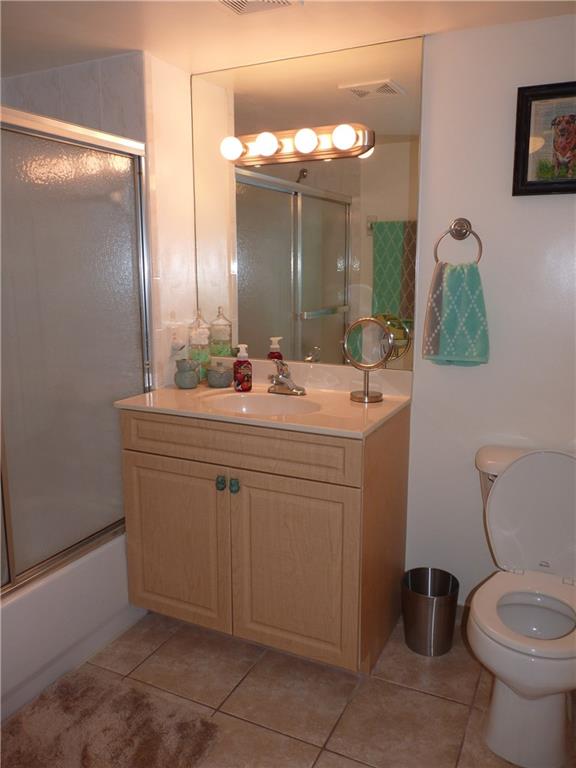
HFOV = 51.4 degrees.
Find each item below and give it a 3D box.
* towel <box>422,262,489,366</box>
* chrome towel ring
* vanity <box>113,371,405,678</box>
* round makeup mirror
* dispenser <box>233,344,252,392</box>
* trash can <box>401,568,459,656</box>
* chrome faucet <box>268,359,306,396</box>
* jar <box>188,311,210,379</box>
[{"bbox_3d":[0.563,-0.229,1.993,0.216,0.344,0.060,5,12,25],"label":"towel"},{"bbox_3d":[0.565,-0.453,1.978,0.154,0.180,0.065,5,12,25],"label":"chrome towel ring"},{"bbox_3d":[-0.085,0.488,2.221,0.925,0.869,0.511,5,12,25],"label":"vanity"},{"bbox_3d":[0.277,-0.083,2.096,0.190,0.298,0.120,3,11,15],"label":"round makeup mirror"},{"bbox_3d":[-0.171,-0.059,2.282,0.070,0.182,0.070,-1,11,-6],"label":"dispenser"},{"bbox_3d":[0.515,0.826,2.168,0.201,0.232,0.201,0,11,0],"label":"trash can"},{"bbox_3d":[-0.031,-0.023,2.224,0.157,0.133,0.180,5,12,25],"label":"chrome faucet"},{"bbox_3d":[-0.353,-0.146,2.432,0.086,0.298,0.086,0,11,0],"label":"jar"}]

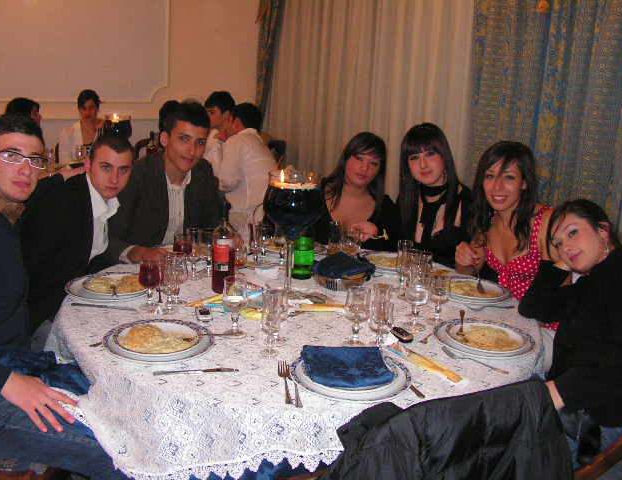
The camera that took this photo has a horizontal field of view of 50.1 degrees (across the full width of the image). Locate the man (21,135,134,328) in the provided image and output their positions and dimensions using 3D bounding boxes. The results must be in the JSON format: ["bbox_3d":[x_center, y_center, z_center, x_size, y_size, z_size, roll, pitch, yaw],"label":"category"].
[{"bbox_3d":[-0.825,0.261,2.279,0.750,1.230,0.550,13,17,33],"label":"man"}]

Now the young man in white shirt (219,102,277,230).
[{"bbox_3d":[-0.508,-0.304,4.537,0.750,1.240,0.520,11,16,30],"label":"young man in white shirt"}]

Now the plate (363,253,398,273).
[{"bbox_3d":[0.326,0.073,2.553,0.278,0.036,0.278,3,14,0],"label":"plate"}]

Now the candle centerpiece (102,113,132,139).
[{"bbox_3d":[-1.239,-0.624,4.276,0.190,0.400,0.190,3,15,0],"label":"candle centerpiece"}]

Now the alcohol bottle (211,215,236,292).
[{"bbox_3d":[-0.274,0.024,2.103,0.073,0.286,0.073,3,14,0],"label":"alcohol bottle"}]

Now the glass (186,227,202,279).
[{"bbox_3d":[-0.409,0.042,2.321,0.060,0.175,0.060,3,15,0],"label":"glass"}]

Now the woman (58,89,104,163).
[{"bbox_3d":[-1.618,-0.467,4.911,0.500,1.240,0.700,-2,15,-19],"label":"woman"}]

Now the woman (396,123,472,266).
[{"bbox_3d":[0.431,0.180,2.726,0.480,1.290,0.680,9,16,22],"label":"woman"}]

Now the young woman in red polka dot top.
[{"bbox_3d":[0.642,0.263,2.467,0.780,1.240,0.500,-11,19,-44],"label":"young woman in red polka dot top"}]

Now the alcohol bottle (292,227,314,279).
[{"bbox_3d":[-0.025,0.032,2.369,0.071,0.210,0.071,3,15,0],"label":"alcohol bottle"}]

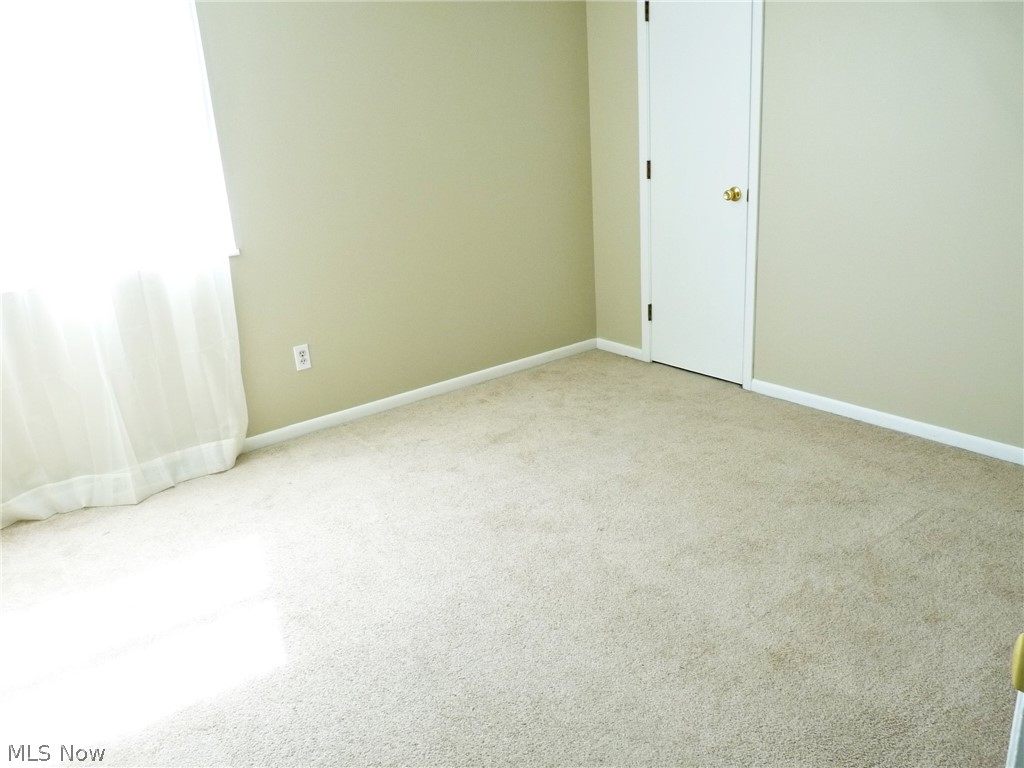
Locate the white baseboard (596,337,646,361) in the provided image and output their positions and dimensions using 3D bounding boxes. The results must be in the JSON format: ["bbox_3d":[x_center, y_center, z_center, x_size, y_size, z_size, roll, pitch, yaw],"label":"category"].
[{"bbox_3d":[0.631,-0.200,4.666,0.015,0.068,0.382,-17,23,-33],"label":"white baseboard"}]

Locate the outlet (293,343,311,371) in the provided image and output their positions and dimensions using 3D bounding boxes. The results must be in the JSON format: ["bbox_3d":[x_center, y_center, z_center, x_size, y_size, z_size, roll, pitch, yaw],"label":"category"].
[{"bbox_3d":[-0.973,-0.123,3.708,0.071,0.115,0.007,-17,23,-33],"label":"outlet"}]

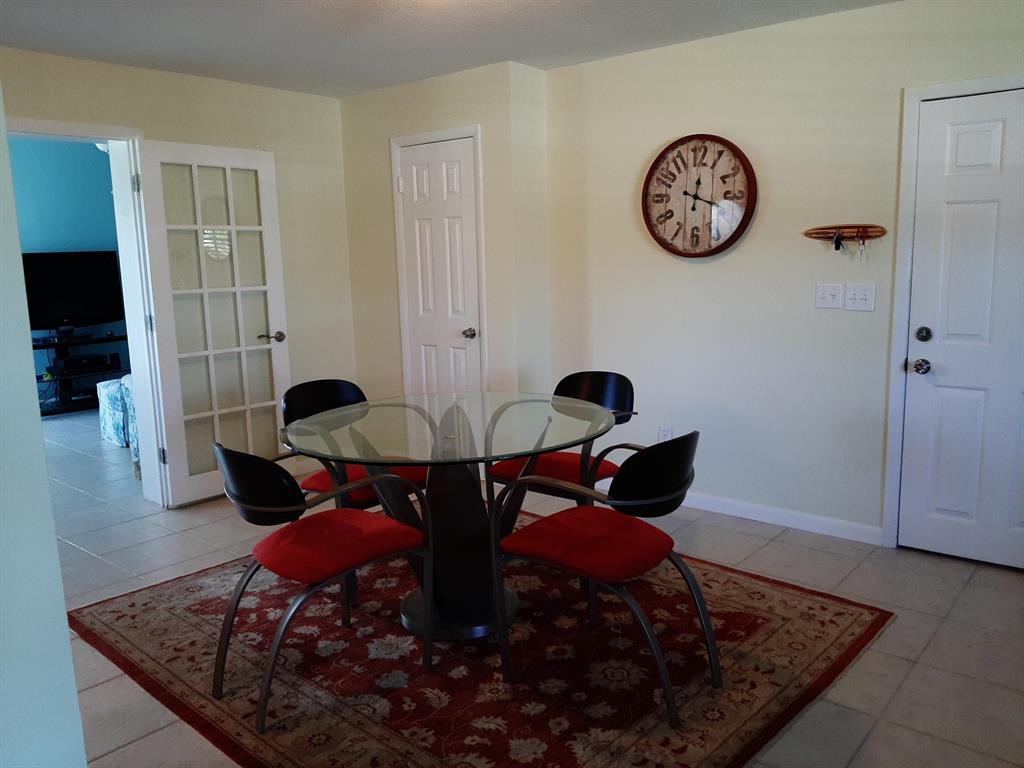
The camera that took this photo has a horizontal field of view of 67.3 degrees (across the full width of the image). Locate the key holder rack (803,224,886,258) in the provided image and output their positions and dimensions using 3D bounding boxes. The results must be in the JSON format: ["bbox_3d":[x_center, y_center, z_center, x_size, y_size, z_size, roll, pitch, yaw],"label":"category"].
[{"bbox_3d":[1.490,-0.640,3.454,0.360,0.145,0.050,7,13,40],"label":"key holder rack"}]

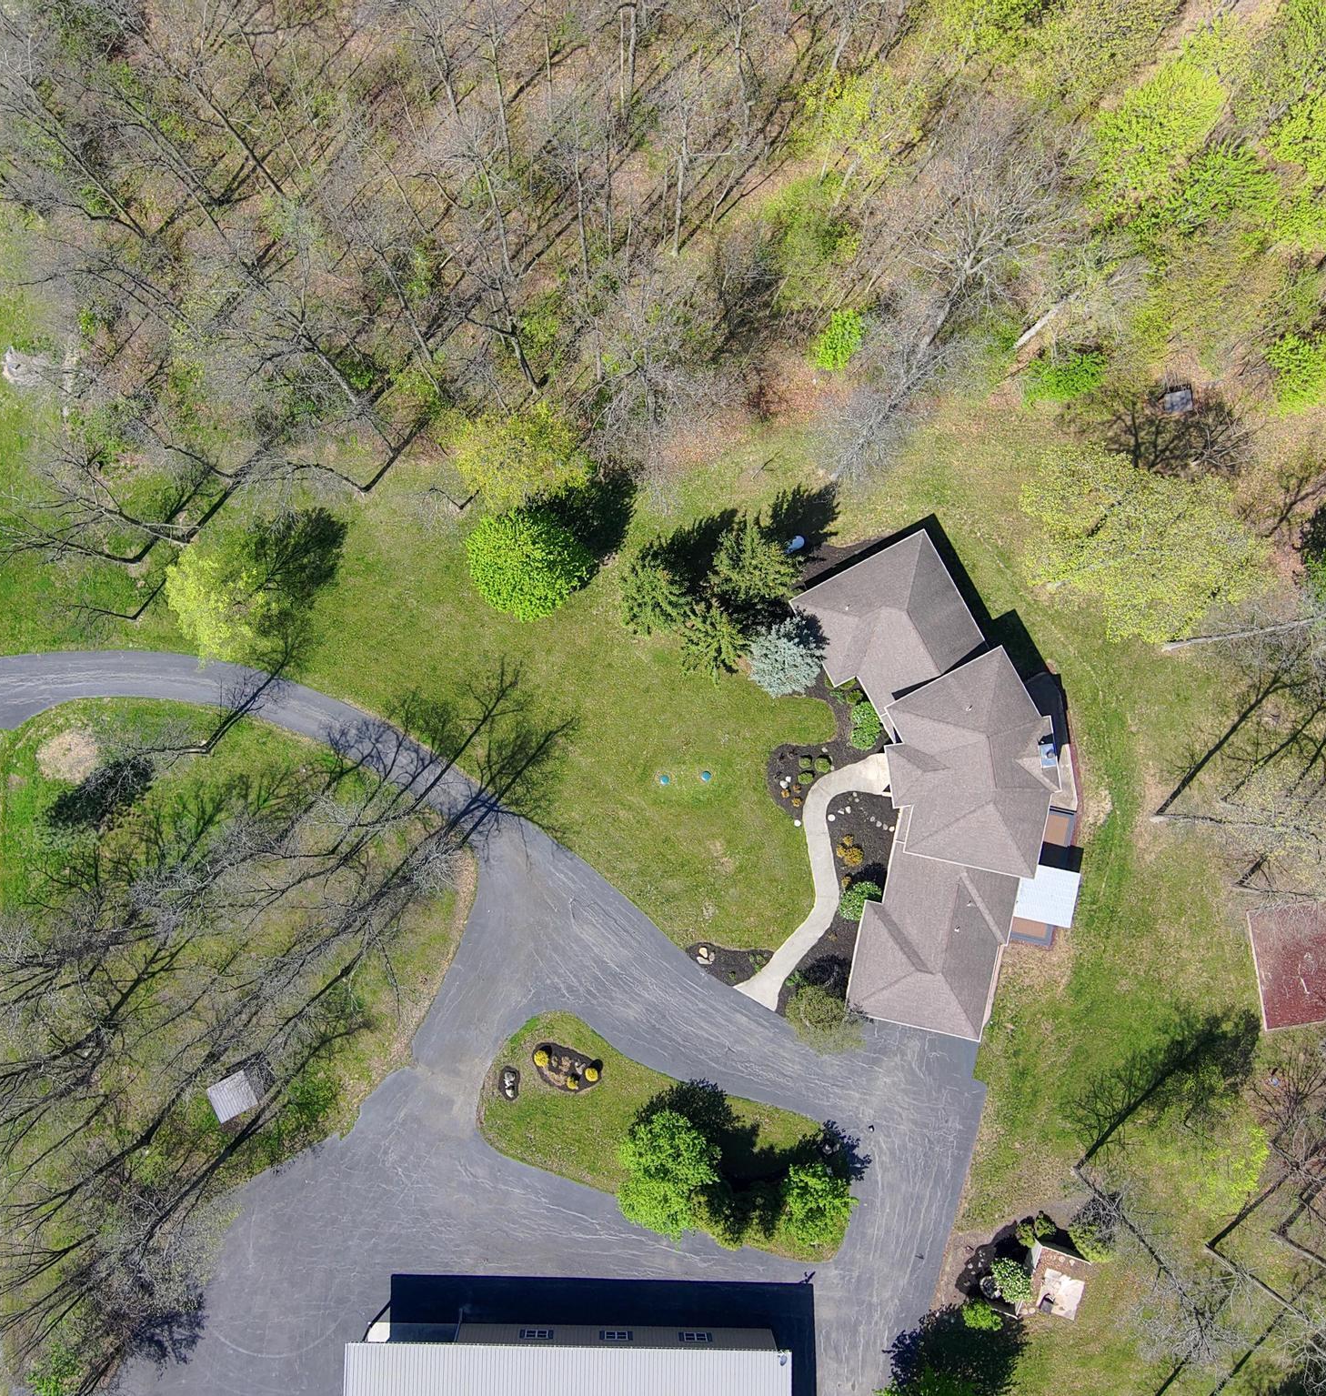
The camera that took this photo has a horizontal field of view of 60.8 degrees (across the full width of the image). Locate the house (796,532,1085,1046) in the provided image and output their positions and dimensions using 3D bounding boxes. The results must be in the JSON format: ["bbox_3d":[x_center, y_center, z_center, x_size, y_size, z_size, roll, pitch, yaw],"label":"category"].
[{"bbox_3d":[15.150,4.900,62.000,13.800,6.300,28.200,-9,90,0],"label":"house"}]

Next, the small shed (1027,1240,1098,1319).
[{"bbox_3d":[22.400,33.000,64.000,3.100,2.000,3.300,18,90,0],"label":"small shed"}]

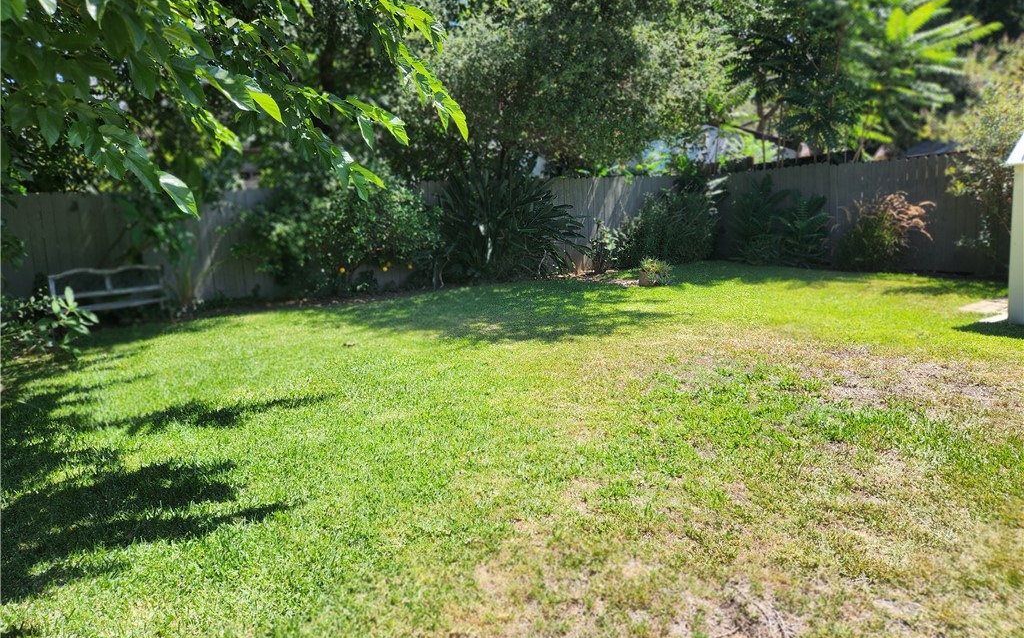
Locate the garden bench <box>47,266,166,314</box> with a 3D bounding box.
[{"bbox_3d":[-5.907,-0.277,10.070,1.470,0.860,0.580,-8,11,-34],"label":"garden bench"}]

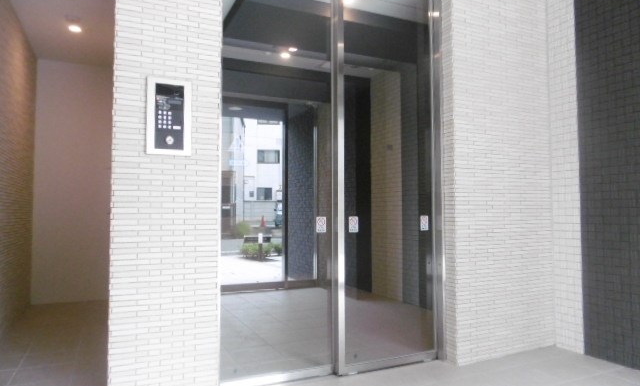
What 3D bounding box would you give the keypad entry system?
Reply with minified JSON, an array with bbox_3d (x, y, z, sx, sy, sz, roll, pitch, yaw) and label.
[{"bbox_3d":[-0.682,-0.343,2.016,0.191,0.346,0.030,1,-3,-23],"label":"keypad entry system"}]

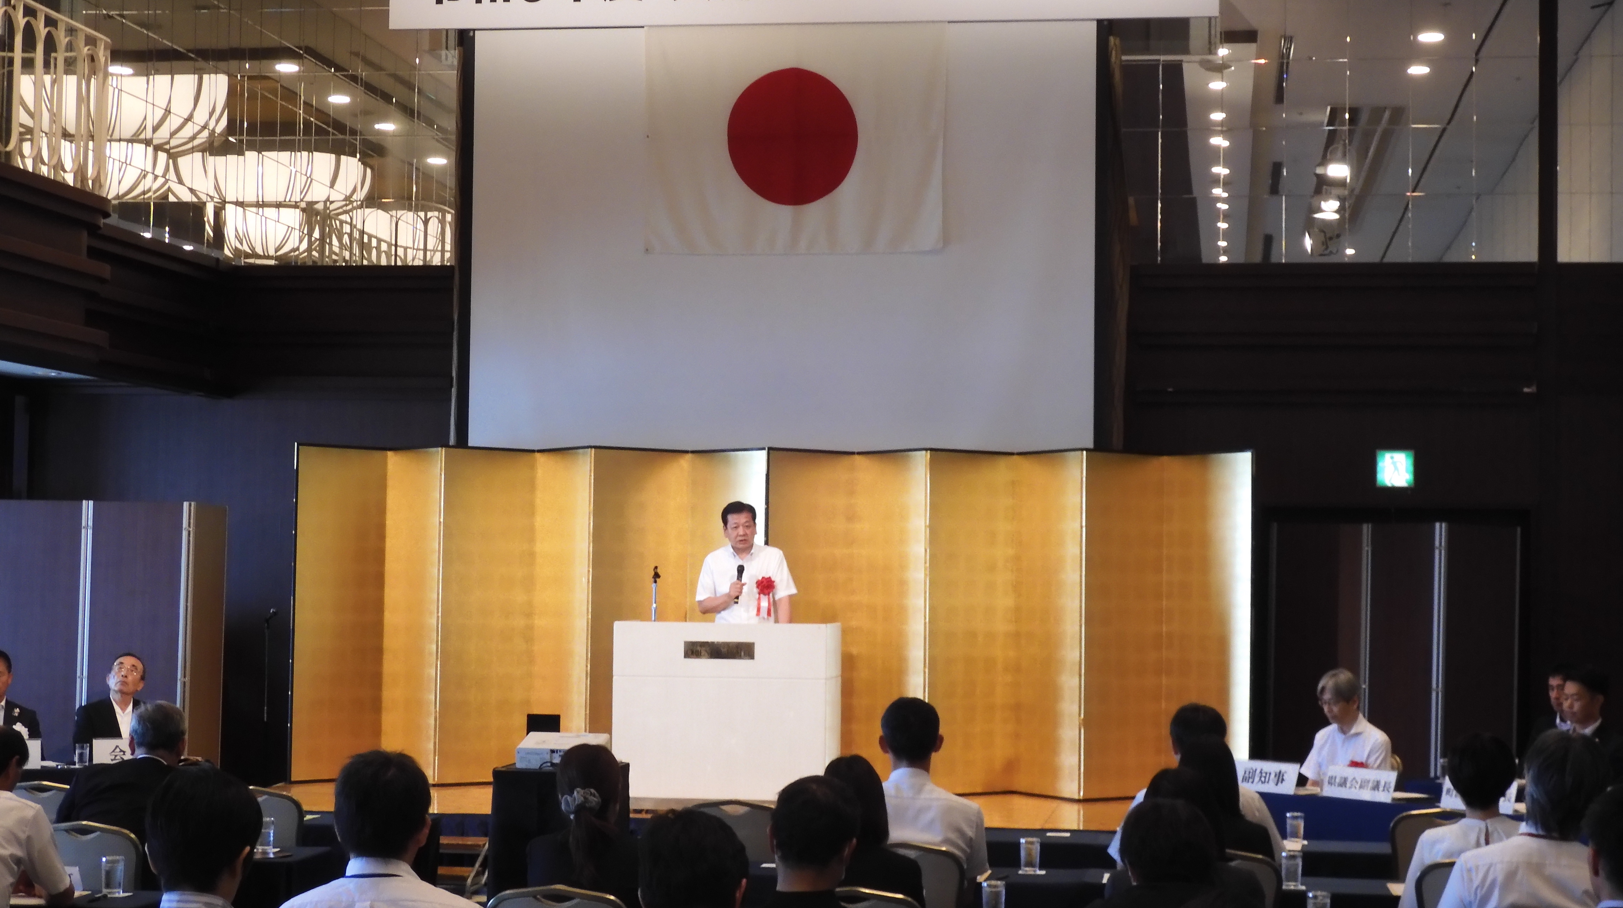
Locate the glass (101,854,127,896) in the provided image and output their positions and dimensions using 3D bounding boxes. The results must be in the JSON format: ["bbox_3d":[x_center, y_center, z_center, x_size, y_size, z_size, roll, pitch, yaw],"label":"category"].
[{"bbox_3d":[-2.156,1.305,8.262,0.064,0.110,0.064,0,-3,6],"label":"glass"}]

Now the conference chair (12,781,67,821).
[{"bbox_3d":[-2.848,1.684,10.247,0.430,0.880,0.560,0,-3,8],"label":"conference chair"}]

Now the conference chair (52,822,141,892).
[{"bbox_3d":[-2.290,1.625,8.797,0.430,0.880,0.560,0,-3,8],"label":"conference chair"}]

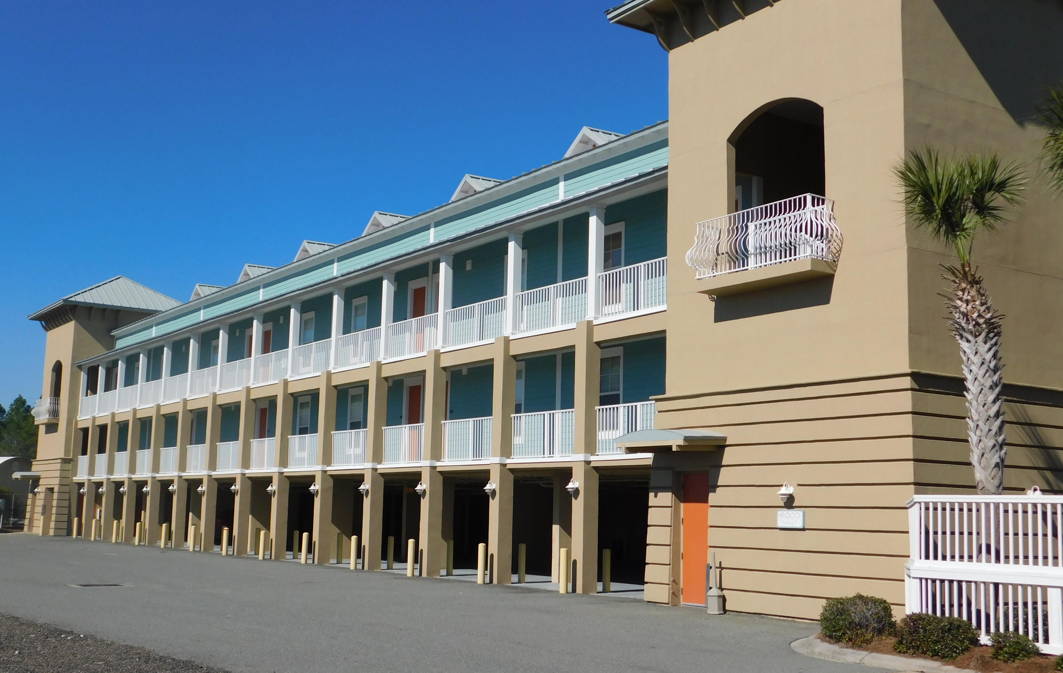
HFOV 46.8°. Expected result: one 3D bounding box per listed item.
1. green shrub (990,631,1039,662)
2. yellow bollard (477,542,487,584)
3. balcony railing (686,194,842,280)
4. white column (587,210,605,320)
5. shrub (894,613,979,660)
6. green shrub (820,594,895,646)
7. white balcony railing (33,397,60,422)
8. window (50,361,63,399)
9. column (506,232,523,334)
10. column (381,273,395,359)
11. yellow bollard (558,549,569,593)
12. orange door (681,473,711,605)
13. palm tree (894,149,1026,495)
[{"bbox_3d":[5.508,3.529,14.000,0.554,0.303,0.554,7,-10,-34],"label":"green shrub"},{"bbox_3d":[-1.119,5.156,27.905,0.167,0.917,0.167,7,-10,-34],"label":"yellow bollard"},{"bbox_3d":[4.082,-1.724,22.042,0.840,1.070,3.150,7,-10,-34],"label":"balcony railing"},{"bbox_3d":[1.486,-1.639,28.064,0.280,2.550,0.280,7,-10,-34],"label":"white column"},{"bbox_3d":[4.977,3.657,15.103,1.030,0.490,0.950,-1,-9,18],"label":"shrub"},{"bbox_3d":[4.165,3.610,15.734,0.945,0.581,0.945,1,-8,0],"label":"green shrub"},{"bbox_3d":[-24.621,3.695,62.332,0.760,1.071,3.065,7,-10,-34],"label":"white balcony railing"},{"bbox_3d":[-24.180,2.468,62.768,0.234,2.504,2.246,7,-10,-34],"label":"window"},{"bbox_3d":[-0.451,-1.305,30.829,0.280,2.550,0.280,7,-10,-34],"label":"column"},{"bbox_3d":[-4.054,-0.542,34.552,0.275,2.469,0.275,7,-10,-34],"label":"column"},{"bbox_3d":[0.700,5.033,26.350,0.165,0.950,0.165,7,-10,-34],"label":"yellow bollard"},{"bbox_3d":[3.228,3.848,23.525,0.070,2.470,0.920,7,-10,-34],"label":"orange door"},{"bbox_3d":[6.233,0.760,17.661,1.950,7.010,1.950,-1,-9,18],"label":"palm tree"}]

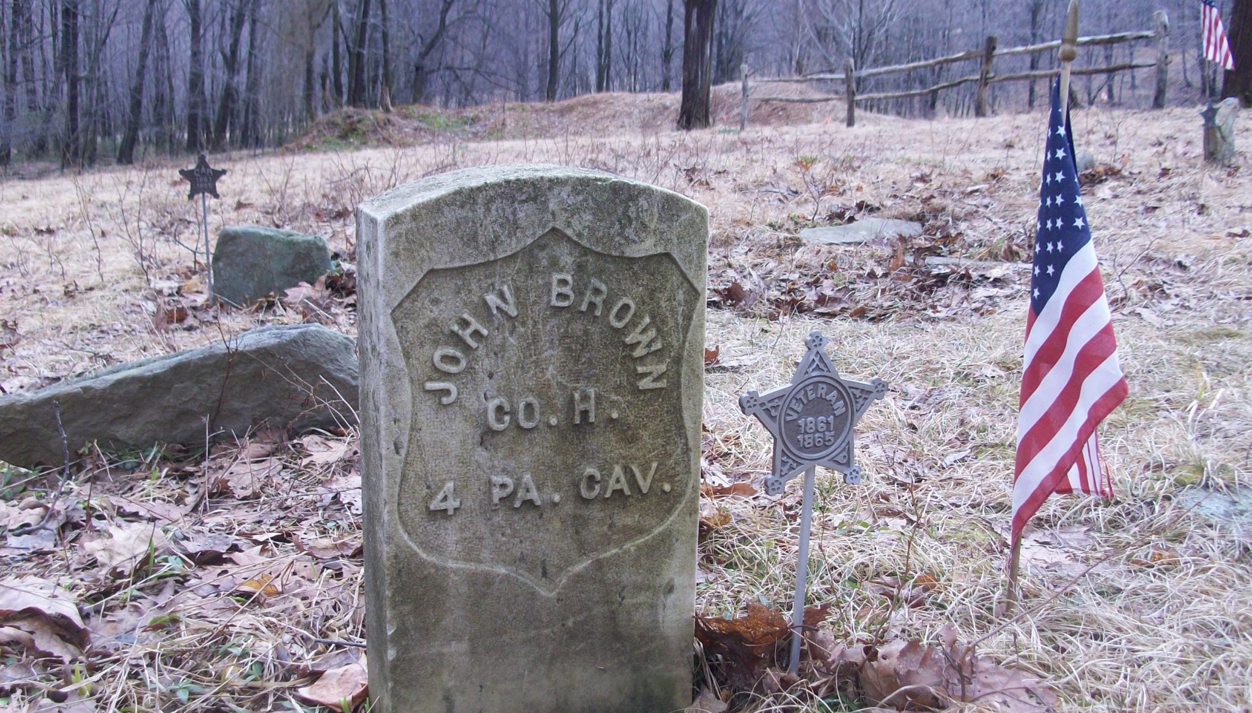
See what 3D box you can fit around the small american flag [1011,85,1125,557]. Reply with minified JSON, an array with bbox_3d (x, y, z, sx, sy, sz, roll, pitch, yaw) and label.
[{"bbox_3d":[0.431,-0.043,1.190,0.108,0.445,0.080,4,13,14],"label":"small american flag"}]

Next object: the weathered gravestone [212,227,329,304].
[{"bbox_3d":[-0.887,-0.228,3.080,0.280,0.187,0.095,-4,14,-19],"label":"weathered gravestone"}]

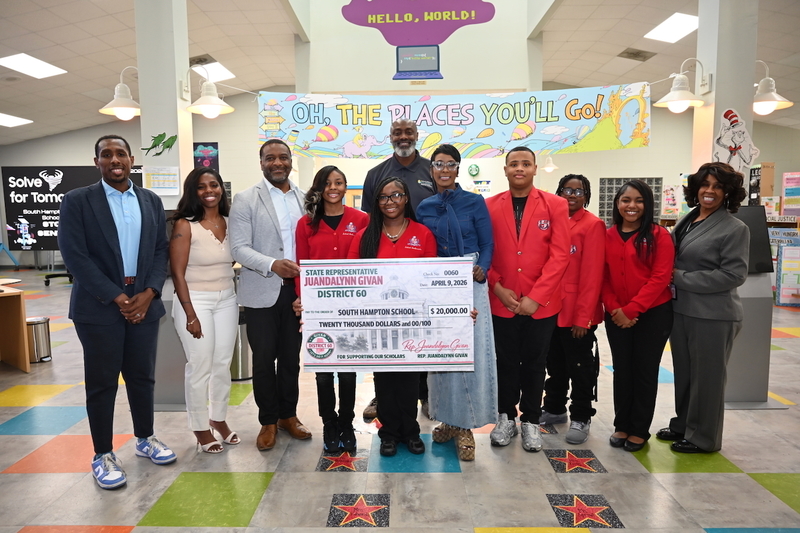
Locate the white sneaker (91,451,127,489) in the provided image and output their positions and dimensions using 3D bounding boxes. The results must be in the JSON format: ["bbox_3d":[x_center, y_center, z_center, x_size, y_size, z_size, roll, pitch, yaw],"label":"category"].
[{"bbox_3d":[-1.469,1.015,2.687,0.112,0.120,0.295,-5,7,-44],"label":"white sneaker"}]

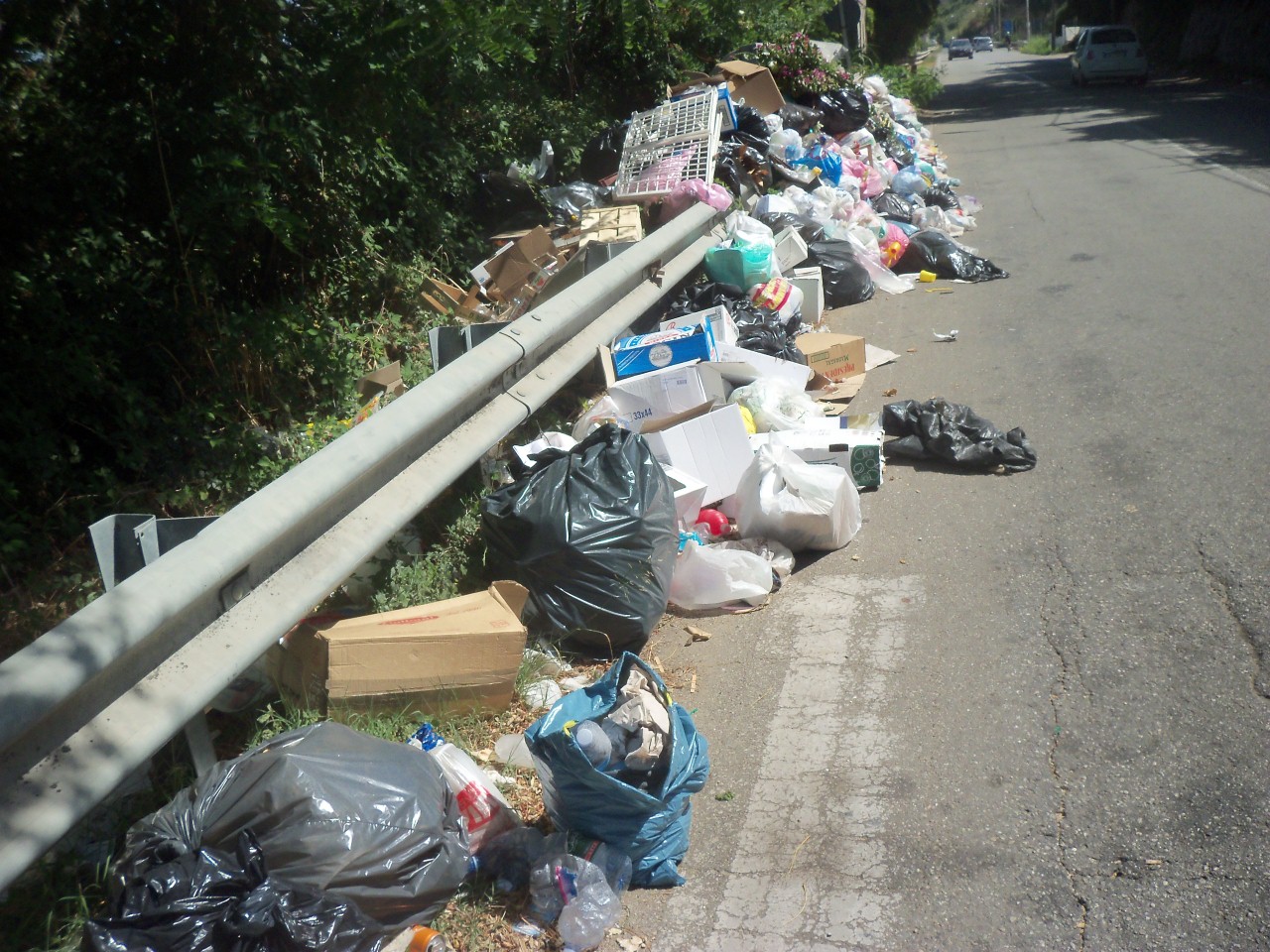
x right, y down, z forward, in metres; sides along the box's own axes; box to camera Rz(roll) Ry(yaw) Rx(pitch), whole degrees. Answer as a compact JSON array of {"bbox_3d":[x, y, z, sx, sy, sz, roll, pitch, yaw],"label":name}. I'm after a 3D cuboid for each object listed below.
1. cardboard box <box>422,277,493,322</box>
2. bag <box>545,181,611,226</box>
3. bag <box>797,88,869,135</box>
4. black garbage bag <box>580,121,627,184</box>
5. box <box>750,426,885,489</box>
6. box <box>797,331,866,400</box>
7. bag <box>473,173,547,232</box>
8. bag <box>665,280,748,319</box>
[{"bbox_3d":[-0.914,-0.909,6.400,0.400,0.200,0.300,18,20,26],"label":"cardboard box"},{"bbox_3d":[-0.412,-1.958,9.000,0.520,0.360,0.420,-5,18,2],"label":"bag"},{"bbox_3d":[2.013,-3.654,12.500,0.660,0.450,0.500,-5,18,2],"label":"bag"},{"bbox_3d":[-0.211,-2.589,10.000,0.460,0.480,0.460,-6,18,0],"label":"black garbage bag"},{"bbox_3d":[0.680,-0.065,4.757,0.500,0.155,0.220,-2,19,6],"label":"box"},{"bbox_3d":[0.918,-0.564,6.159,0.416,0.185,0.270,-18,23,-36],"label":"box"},{"bbox_3d":[-0.921,-2.045,9.300,0.520,0.420,0.450,-6,18,0],"label":"bag"},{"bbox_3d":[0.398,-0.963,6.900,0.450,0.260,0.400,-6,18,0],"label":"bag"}]

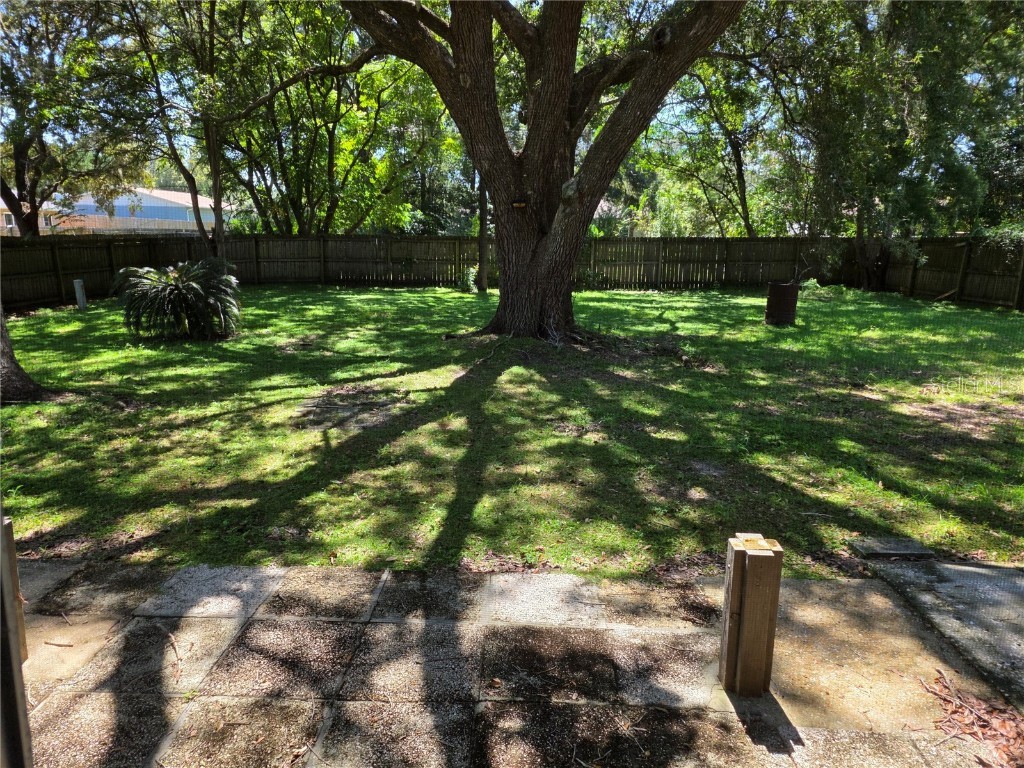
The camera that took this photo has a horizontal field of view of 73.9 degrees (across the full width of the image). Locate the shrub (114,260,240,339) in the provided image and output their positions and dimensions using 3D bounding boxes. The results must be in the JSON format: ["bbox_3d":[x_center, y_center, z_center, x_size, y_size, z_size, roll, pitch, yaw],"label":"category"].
[{"bbox_3d":[-5.735,-1.462,11.700,1.970,1.240,1.950,-6,14,-25],"label":"shrub"}]

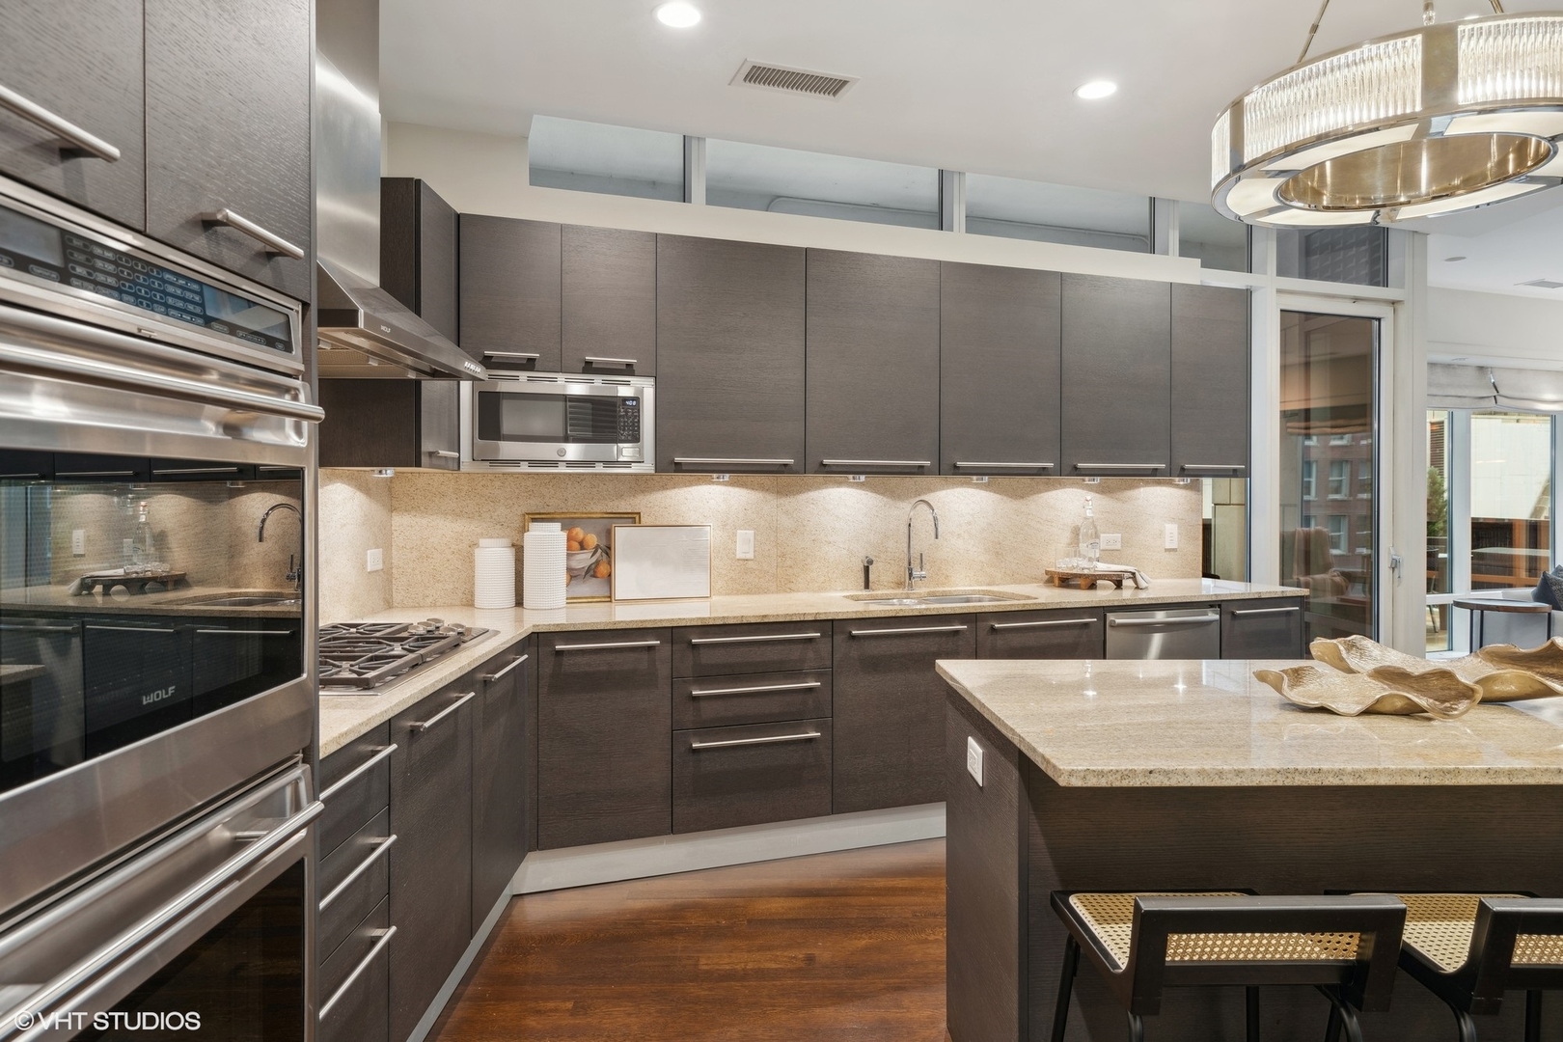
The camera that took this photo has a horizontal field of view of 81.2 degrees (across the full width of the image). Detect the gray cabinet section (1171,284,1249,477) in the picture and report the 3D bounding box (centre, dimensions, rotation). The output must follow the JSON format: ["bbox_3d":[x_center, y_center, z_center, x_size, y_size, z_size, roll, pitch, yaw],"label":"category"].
[{"bbox_3d":[1.996,-0.663,4.495,0.457,0.912,0.320,0,1,-19],"label":"gray cabinet section"}]

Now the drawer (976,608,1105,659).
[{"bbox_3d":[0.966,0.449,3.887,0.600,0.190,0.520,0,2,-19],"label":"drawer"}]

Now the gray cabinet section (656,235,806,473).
[{"bbox_3d":[-0.237,-0.644,3.724,0.609,0.912,0.320,0,1,-19],"label":"gray cabinet section"}]

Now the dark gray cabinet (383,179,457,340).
[{"bbox_3d":[-1.293,-0.625,3.024,0.341,0.903,0.383,0,2,-1],"label":"dark gray cabinet"}]

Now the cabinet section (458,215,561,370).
[{"bbox_3d":[-1.026,-0.821,3.449,0.351,0.545,0.320,0,1,-19],"label":"cabinet section"}]

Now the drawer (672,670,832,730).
[{"bbox_3d":[-0.174,0.633,3.501,0.599,0.186,0.520,0,2,-19],"label":"drawer"}]

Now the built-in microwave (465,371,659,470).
[{"bbox_3d":[-0.858,-0.364,3.482,0.705,0.356,0.340,0,2,-19],"label":"built-in microwave"}]

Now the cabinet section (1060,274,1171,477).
[{"bbox_3d":[1.492,-0.659,4.320,0.611,0.912,0.320,0,1,-19],"label":"cabinet section"}]

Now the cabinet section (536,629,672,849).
[{"bbox_3d":[-0.699,0.734,3.414,0.455,0.725,0.630,0,1,-19],"label":"cabinet section"}]

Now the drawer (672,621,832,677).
[{"bbox_3d":[-0.174,0.451,3.496,0.599,0.177,0.520,0,2,-19],"label":"drawer"}]

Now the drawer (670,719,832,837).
[{"bbox_3d":[-0.174,0.906,3.508,0.599,0.362,0.520,0,2,-19],"label":"drawer"}]

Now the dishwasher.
[{"bbox_3d":[1.531,0.754,4.127,0.613,0.800,0.610,0,2,-19],"label":"dishwasher"}]

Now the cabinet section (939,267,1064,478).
[{"bbox_3d":[0.916,-0.654,4.122,0.607,0.912,0.320,0,1,-19],"label":"cabinet section"}]

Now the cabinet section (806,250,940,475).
[{"bbox_3d":[0.340,-0.649,3.923,0.612,0.912,0.320,0,1,-19],"label":"cabinet section"}]

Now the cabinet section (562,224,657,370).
[{"bbox_3d":[-0.693,-0.824,3.564,0.354,0.545,0.320,0,1,-19],"label":"cabinet section"}]

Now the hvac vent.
[{"bbox_3d":[0.044,-1.489,3.093,0.400,0.030,0.198,0,2,-19],"label":"hvac vent"}]

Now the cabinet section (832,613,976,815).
[{"bbox_3d":[0.375,0.725,3.784,0.609,0.725,0.630,0,1,-19],"label":"cabinet section"}]

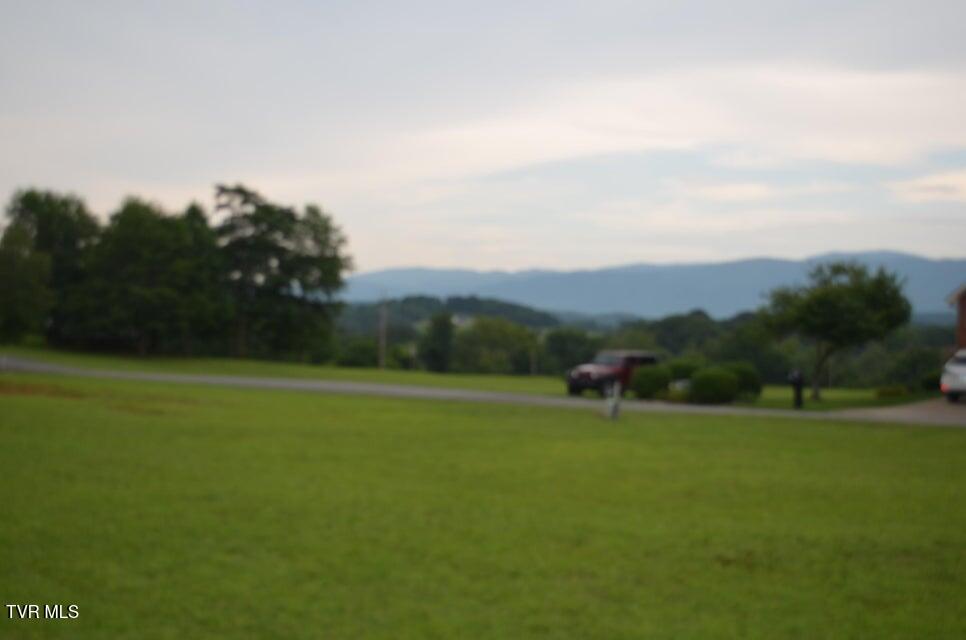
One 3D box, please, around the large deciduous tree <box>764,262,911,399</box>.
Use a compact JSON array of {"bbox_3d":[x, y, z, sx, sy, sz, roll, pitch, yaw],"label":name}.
[{"bbox_3d":[15.444,0.479,56.000,6.361,5.969,6.300,1,0,0],"label":"large deciduous tree"}]

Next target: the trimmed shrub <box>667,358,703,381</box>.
[{"bbox_3d":[8.387,2.372,53.500,1.582,1.540,1.600,1,0,0],"label":"trimmed shrub"}]

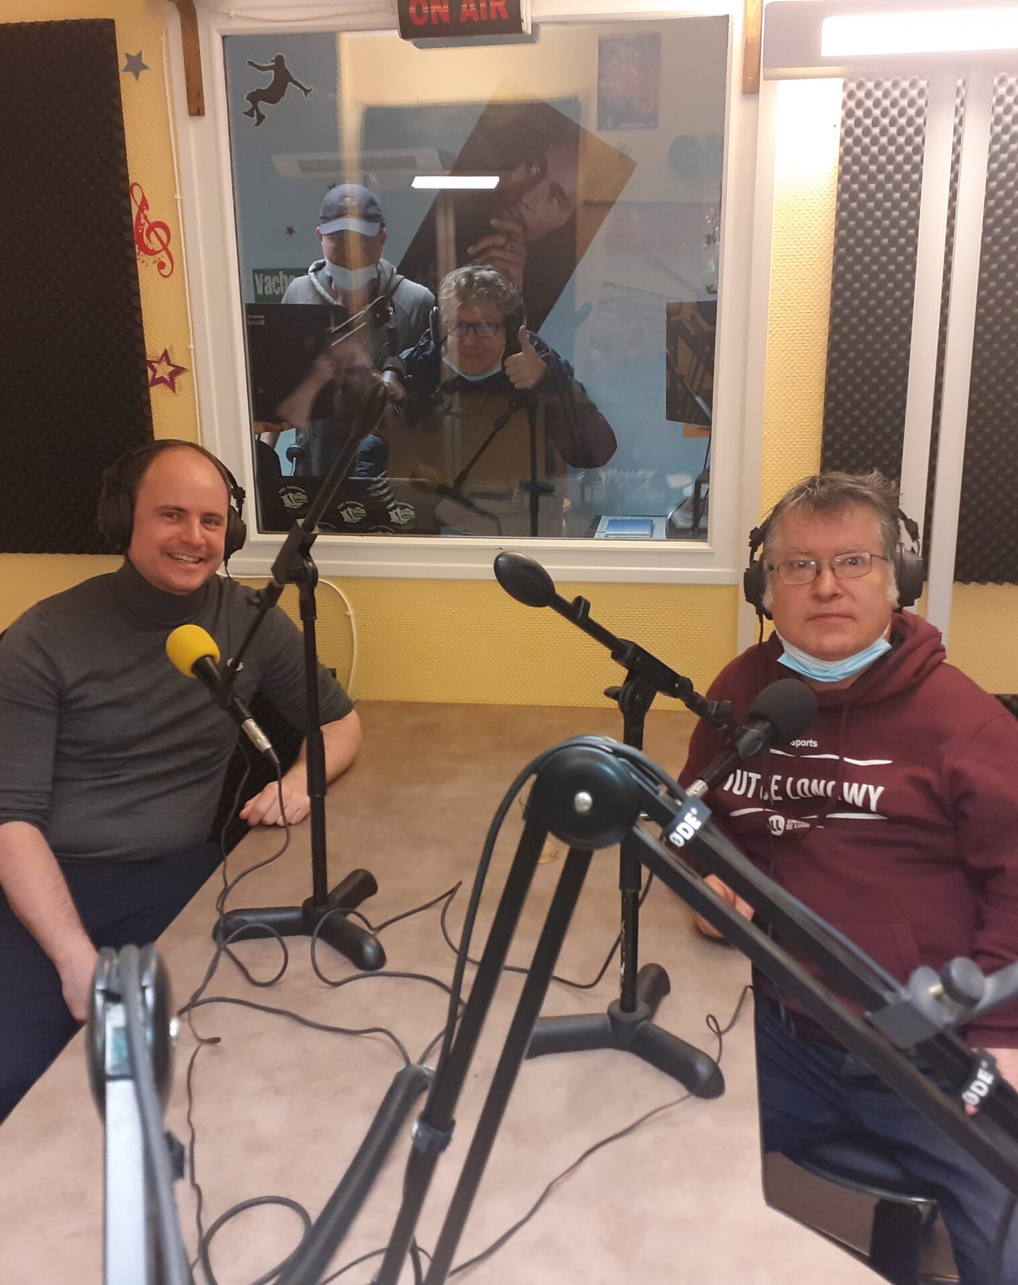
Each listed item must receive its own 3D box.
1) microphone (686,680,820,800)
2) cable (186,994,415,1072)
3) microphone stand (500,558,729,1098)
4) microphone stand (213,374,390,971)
[{"bbox_3d":[0.275,0.110,1.510,0.200,0.071,0.071,-41,36,-28],"label":"microphone"},{"bbox_3d":[-0.245,0.454,1.586,0.310,0.014,0.070,6,18,21],"label":"cable"},{"bbox_3d":[0.128,0.180,1.456,0.335,0.605,0.260,-9,18,-25],"label":"microphone stand"},{"bbox_3d":[-0.255,0.026,1.719,0.260,0.755,0.530,-12,20,-34],"label":"microphone stand"}]

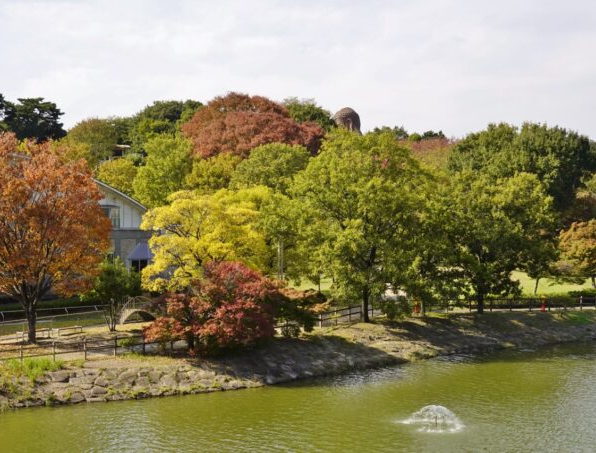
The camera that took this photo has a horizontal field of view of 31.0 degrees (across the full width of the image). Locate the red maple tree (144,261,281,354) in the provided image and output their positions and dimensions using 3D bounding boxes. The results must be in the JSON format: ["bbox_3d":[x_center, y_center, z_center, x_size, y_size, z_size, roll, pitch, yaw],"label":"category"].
[{"bbox_3d":[-4.806,4.553,60.500,7.600,5.300,6.800,0,1,0],"label":"red maple tree"}]

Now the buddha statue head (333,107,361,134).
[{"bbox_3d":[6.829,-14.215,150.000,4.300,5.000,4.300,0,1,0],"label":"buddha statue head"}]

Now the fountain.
[{"bbox_3d":[5.830,8.297,47.000,2.800,0.950,2.500,0,1,0],"label":"fountain"}]

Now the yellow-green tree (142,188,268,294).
[{"bbox_3d":[-5.844,2.211,68.000,8.200,9.000,7.700,0,1,0],"label":"yellow-green tree"}]

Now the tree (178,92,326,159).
[{"bbox_3d":[-4.968,-8.975,115.000,15.200,10.800,14.000,0,1,0],"label":"tree"}]

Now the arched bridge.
[{"bbox_3d":[-11.214,5.693,74.597,3.300,1.850,1.500,-1,1,-38],"label":"arched bridge"}]

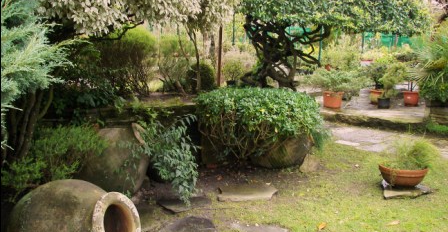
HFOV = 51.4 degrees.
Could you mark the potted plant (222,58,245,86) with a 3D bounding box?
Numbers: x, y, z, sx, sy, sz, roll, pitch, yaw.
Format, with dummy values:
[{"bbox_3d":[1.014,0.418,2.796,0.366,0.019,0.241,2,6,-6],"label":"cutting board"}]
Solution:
[{"bbox_3d":[0.190,-0.822,9.299,0.430,0.590,0.420,0,10,0],"label":"potted plant"}]

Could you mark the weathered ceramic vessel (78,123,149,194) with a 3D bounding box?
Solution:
[{"bbox_3d":[-1.131,0.436,4.728,0.820,0.730,0.730,-33,9,23],"label":"weathered ceramic vessel"}]

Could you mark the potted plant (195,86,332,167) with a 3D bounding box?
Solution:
[{"bbox_3d":[0.454,0.072,5.953,1.600,0.850,1.150,0,10,0],"label":"potted plant"}]

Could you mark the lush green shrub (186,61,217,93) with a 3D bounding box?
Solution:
[{"bbox_3d":[-0.372,-0.638,7.706,0.480,0.520,0.480,0,10,0],"label":"lush green shrub"}]

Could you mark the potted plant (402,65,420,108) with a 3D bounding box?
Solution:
[{"bbox_3d":[3.737,-0.612,9.285,0.380,0.820,0.380,0,10,0],"label":"potted plant"}]

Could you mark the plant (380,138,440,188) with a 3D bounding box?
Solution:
[{"bbox_3d":[1.947,0.455,4.904,0.550,0.420,0.500,0,10,0],"label":"plant"}]

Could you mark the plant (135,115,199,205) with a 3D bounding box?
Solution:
[{"bbox_3d":[-0.579,0.392,4.689,0.600,0.740,0.580,0,10,0],"label":"plant"}]

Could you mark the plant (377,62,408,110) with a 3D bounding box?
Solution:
[{"bbox_3d":[3.267,-0.598,9.033,0.600,0.880,0.550,0,10,0],"label":"plant"}]

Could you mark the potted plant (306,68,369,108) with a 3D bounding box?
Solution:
[{"bbox_3d":[2.191,-0.535,8.994,1.200,0.770,0.950,0,10,0],"label":"potted plant"}]

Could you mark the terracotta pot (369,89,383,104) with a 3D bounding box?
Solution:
[{"bbox_3d":[3.125,-0.380,9.529,0.290,0.280,0.290,0,10,0],"label":"terracotta pot"}]

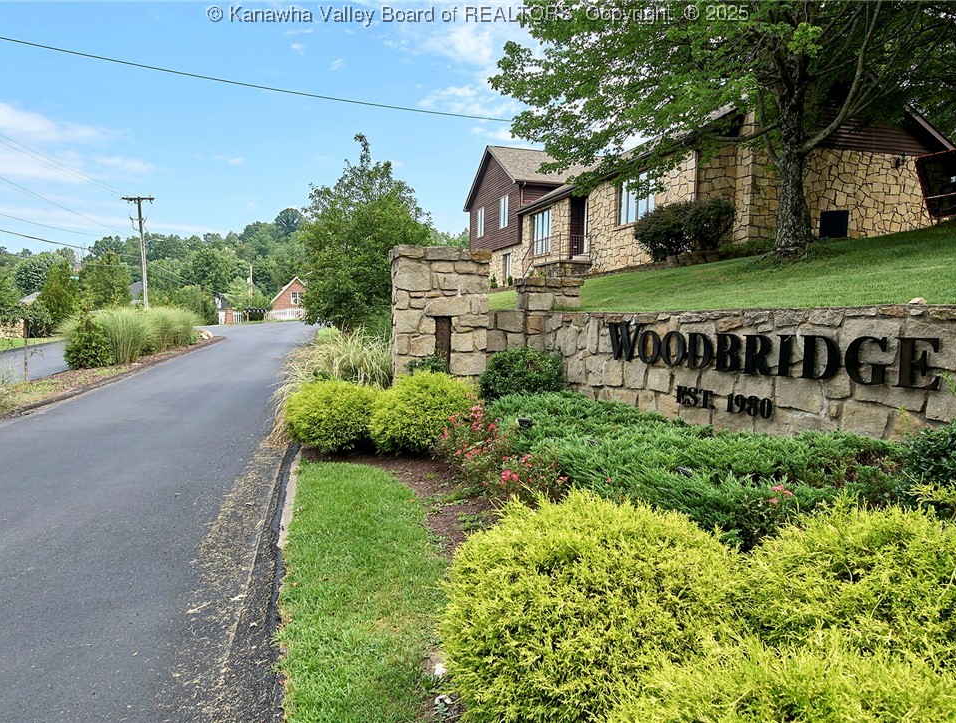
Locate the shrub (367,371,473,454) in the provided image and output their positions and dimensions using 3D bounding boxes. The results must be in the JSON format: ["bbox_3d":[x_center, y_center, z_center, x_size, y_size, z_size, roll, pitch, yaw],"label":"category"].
[{"bbox_3d":[-0.705,0.636,7.900,1.250,0.930,1.150,1,4,0],"label":"shrub"}]

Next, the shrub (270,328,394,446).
[{"bbox_3d":[-2.087,0.380,8.900,1.700,1.400,1.700,1,4,0],"label":"shrub"}]

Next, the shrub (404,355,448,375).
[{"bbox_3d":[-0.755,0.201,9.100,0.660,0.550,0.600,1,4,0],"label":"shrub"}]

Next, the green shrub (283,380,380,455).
[{"bbox_3d":[-1.805,0.665,7.800,1.140,0.840,1.080,1,4,0],"label":"green shrub"}]

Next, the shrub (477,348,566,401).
[{"bbox_3d":[0.632,0.203,9.200,1.250,0.850,1.100,1,4,0],"label":"shrub"}]

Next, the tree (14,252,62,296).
[{"bbox_3d":[-45.810,-8.130,66.000,5.000,7.800,5.000,-2,5,-35],"label":"tree"}]

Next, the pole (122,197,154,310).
[{"bbox_3d":[-24.847,-7.348,47.000,2.400,9.820,0.450,-4,0,-14],"label":"pole"}]

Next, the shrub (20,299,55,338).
[{"bbox_3d":[-19.827,-1.935,28.500,1.450,1.800,1.400,-2,5,-35],"label":"shrub"}]

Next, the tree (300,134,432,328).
[{"bbox_3d":[-3.764,-4.212,21.000,4.300,6.600,4.200,1,4,0],"label":"tree"}]

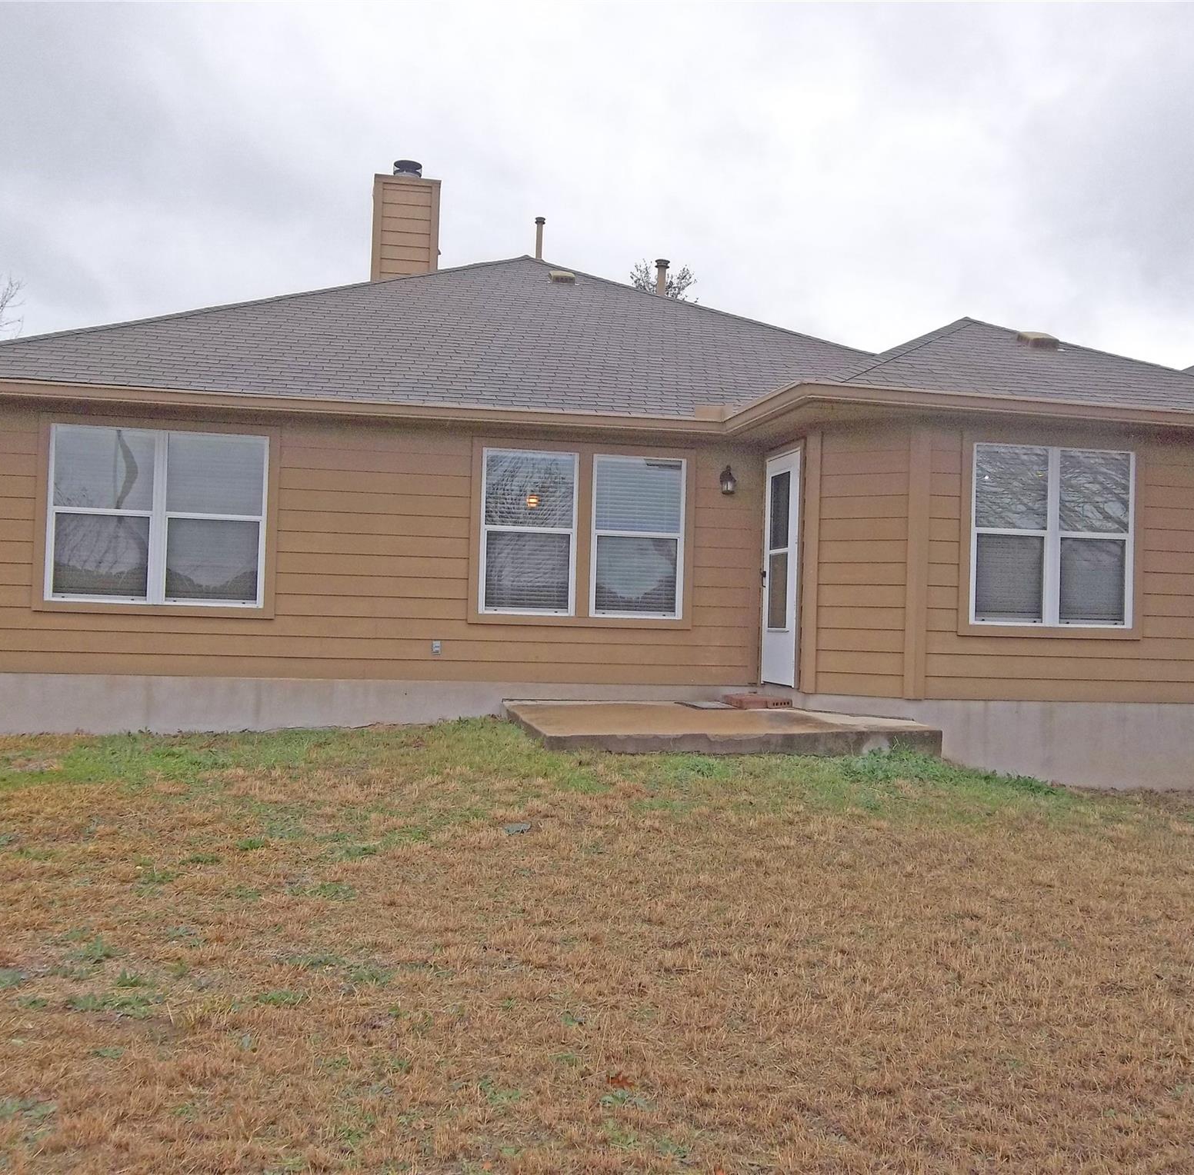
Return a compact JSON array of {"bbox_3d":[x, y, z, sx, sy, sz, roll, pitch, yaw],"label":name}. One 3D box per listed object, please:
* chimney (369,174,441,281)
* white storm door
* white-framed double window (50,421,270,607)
[{"bbox_3d":[-2.569,-4.552,16.368,0.860,1.592,0.824,2,-2,-12],"label":"chimney"},{"bbox_3d":[1.660,-0.156,11.073,0.064,2.090,0.860,2,-2,-12],"label":"white storm door"},{"bbox_3d":[-3.738,-0.600,10.472,1.771,1.484,0.091,2,-2,-12],"label":"white-framed double window"}]

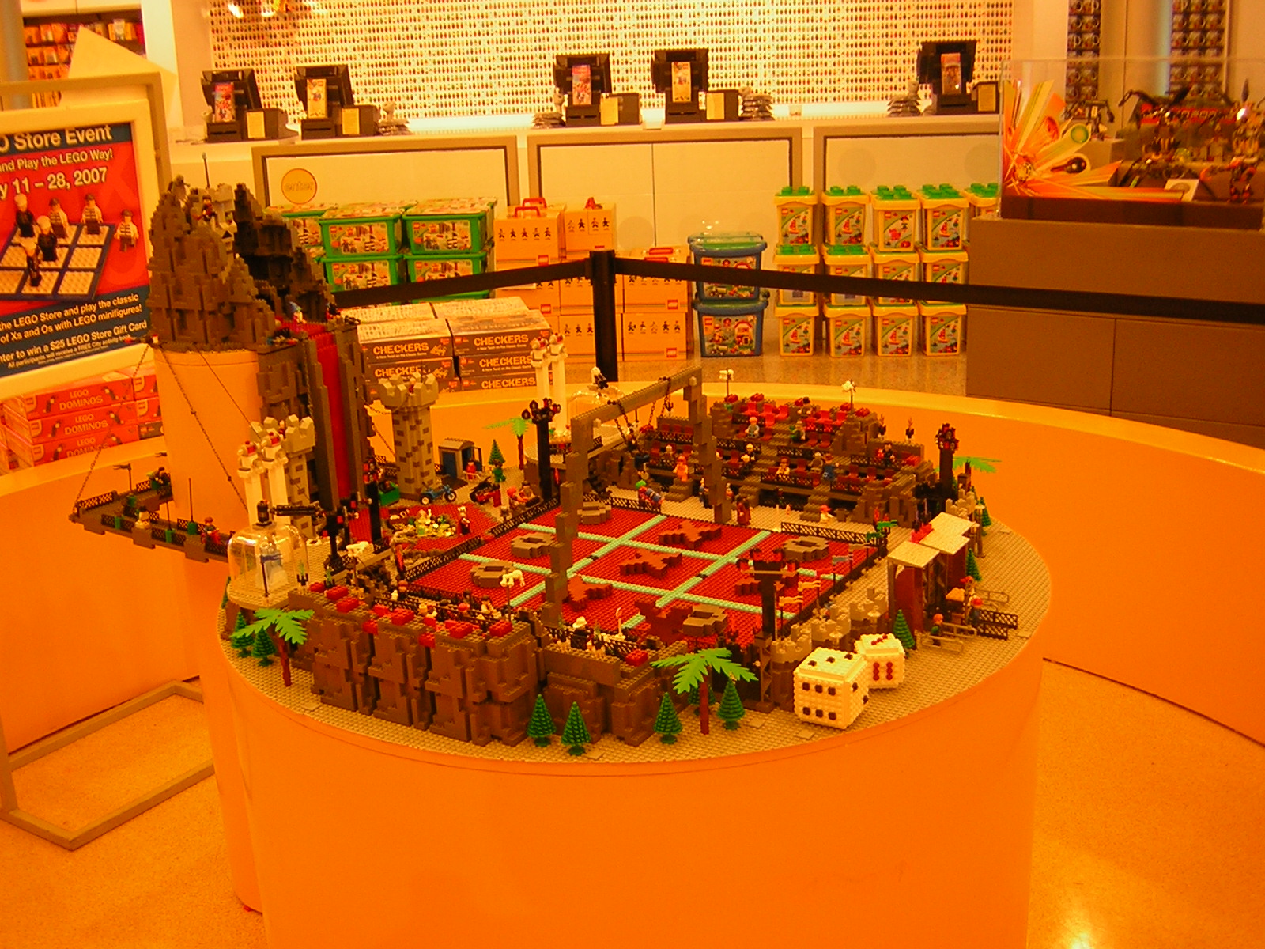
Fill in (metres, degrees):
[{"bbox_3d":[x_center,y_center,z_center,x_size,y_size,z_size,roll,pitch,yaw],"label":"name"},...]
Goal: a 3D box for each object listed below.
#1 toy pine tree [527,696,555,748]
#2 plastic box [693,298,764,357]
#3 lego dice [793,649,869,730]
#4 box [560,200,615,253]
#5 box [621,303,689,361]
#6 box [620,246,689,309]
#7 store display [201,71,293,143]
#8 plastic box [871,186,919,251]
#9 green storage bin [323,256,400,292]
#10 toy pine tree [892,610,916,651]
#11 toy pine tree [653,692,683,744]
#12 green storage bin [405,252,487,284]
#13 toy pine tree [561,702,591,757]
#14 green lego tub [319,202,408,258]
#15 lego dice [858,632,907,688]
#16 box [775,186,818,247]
[{"bbox_3d":[-0.105,0.283,1.684,0.032,0.064,0.032,-2,17,1],"label":"toy pine tree"},{"bbox_3d":[0.497,-0.742,7.300,0.360,0.275,0.260,-1,17,6],"label":"plastic box"},{"bbox_3d":[0.234,0.251,1.706,0.064,0.058,0.066,7,19,30],"label":"lego dice"},{"bbox_3d":[-0.214,-1.267,7.611,0.240,0.248,0.314,-2,17,3],"label":"box"},{"bbox_3d":[0.126,-0.725,7.474,0.314,0.245,0.240,-1,17,6],"label":"box"},{"bbox_3d":[0.124,-0.969,7.380,0.320,0.255,0.300,-1,17,5],"label":"box"},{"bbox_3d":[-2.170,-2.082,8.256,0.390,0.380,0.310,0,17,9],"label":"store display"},{"bbox_3d":[1.298,-1.248,7.218,0.208,0.272,0.208,-2,17,2],"label":"plastic box"},{"bbox_3d":[-1.299,-0.970,7.128,0.372,0.193,0.280,-1,17,4],"label":"green storage bin"},{"bbox_3d":[0.352,0.205,1.897,0.032,0.064,0.032,-2,17,1],"label":"toy pine tree"},{"bbox_3d":[0.040,0.274,1.654,0.032,0.061,0.032,-3,17,0],"label":"toy pine tree"},{"bbox_3d":[-0.923,-1.030,7.341,0.406,0.195,0.280,-3,17,-2],"label":"green storage bin"},{"bbox_3d":[-0.065,0.288,1.661,0.032,0.064,0.032,-2,17,1],"label":"toy pine tree"},{"bbox_3d":[-1.329,-1.197,7.281,0.406,0.195,0.280,-4,17,-4],"label":"green lego tub"},{"bbox_3d":[0.307,0.234,1.819,0.051,0.051,0.051,-2,17,0],"label":"lego dice"},{"bbox_3d":[0.824,-1.296,7.347,0.210,0.265,0.210,-1,17,6],"label":"box"}]

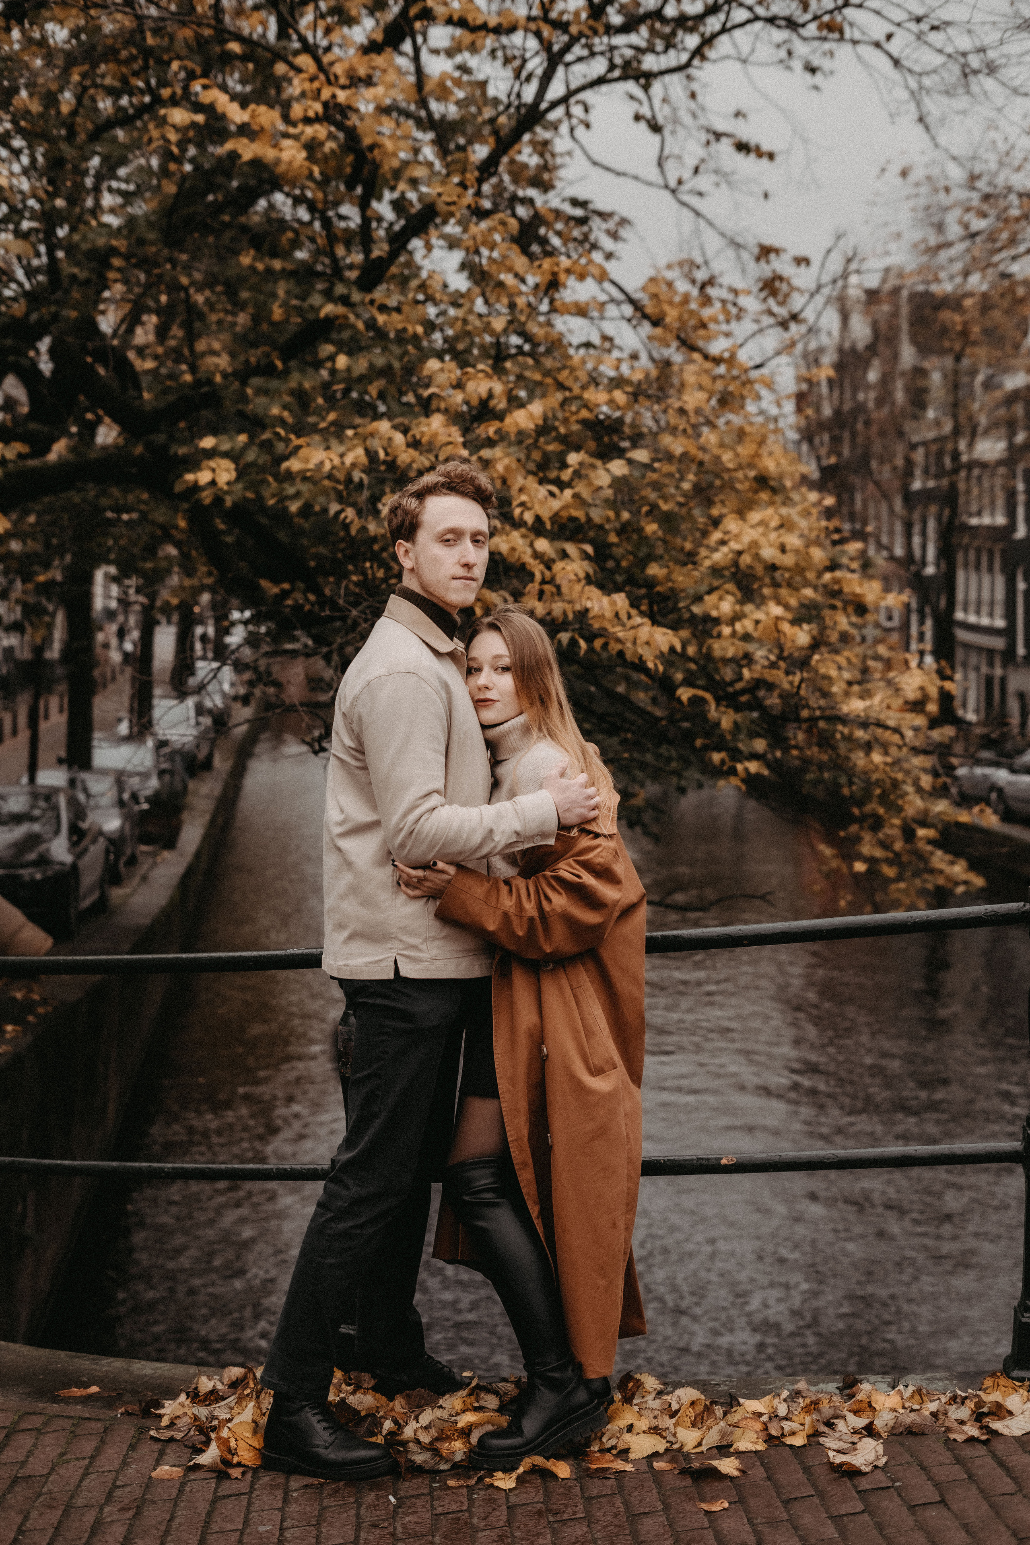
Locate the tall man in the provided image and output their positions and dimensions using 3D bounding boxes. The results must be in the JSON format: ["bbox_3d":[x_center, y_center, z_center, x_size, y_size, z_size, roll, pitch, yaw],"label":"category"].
[{"bbox_3d":[-0.125,0.360,4.050,0.600,1.875,0.530,1,6,17],"label":"tall man"}]

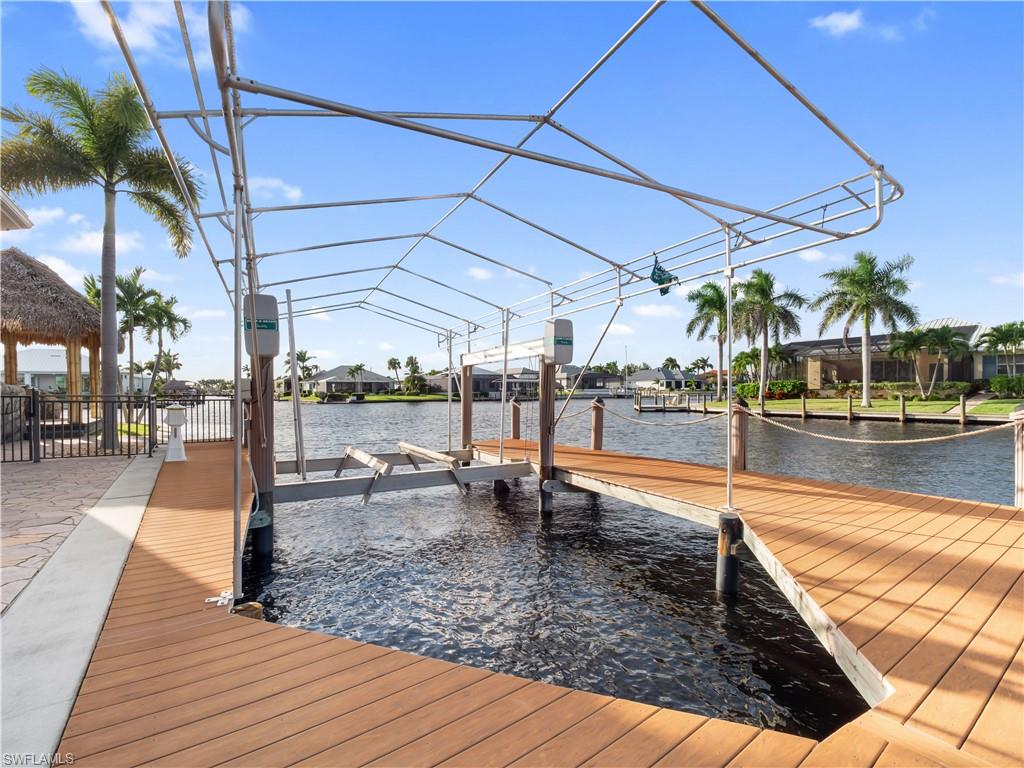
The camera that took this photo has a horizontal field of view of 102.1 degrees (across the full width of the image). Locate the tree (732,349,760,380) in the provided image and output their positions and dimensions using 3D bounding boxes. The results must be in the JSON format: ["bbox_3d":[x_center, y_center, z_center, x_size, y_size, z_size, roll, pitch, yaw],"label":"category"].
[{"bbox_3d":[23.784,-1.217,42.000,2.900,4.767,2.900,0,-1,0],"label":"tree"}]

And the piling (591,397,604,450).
[{"bbox_3d":[1.958,0.907,9.450,0.260,1.221,0.260,0,-1,12],"label":"piling"}]

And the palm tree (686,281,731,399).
[{"bbox_3d":[20.050,-4.282,41.000,6.000,11.931,6.000,0,-1,0],"label":"palm tree"}]

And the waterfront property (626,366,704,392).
[{"bbox_3d":[39.773,-1.304,108.000,15.000,6.259,14.000,1,-1,-38],"label":"waterfront property"}]

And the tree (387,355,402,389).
[{"bbox_3d":[-24.686,-1.943,87.000,3.000,7.458,3.000,0,-1,-16],"label":"tree"}]

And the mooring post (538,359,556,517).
[{"bbox_3d":[0.630,0.941,7.350,0.290,2.787,0.290,0,-1,0],"label":"mooring post"}]

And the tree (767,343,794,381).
[{"bbox_3d":[27.233,-1.623,42.000,2.900,5.173,2.900,0,-1,0],"label":"tree"}]

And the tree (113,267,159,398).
[{"bbox_3d":[-15.477,-1.601,17.000,1.750,6.445,1.750,1,-1,-42],"label":"tree"}]

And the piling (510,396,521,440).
[{"bbox_3d":[0.109,0.958,11.550,0.260,1.191,0.260,0,-1,1],"label":"piling"}]

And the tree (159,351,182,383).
[{"bbox_3d":[-52.934,-1.546,64.000,3.200,7.264,3.200,1,-1,-40],"label":"tree"}]

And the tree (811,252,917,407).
[{"bbox_3d":[26.738,-4.127,31.500,8.000,11.753,7.800,0,-1,0],"label":"tree"}]

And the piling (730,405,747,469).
[{"bbox_3d":[3.856,0.885,7.050,0.280,1.209,0.280,0,-1,0],"label":"piling"}]

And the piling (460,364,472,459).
[{"bbox_3d":[-1.143,0.866,10.400,0.280,2.813,0.280,0,-1,0],"label":"piling"}]

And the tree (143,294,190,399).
[{"bbox_3d":[-14.225,-1.026,17.000,1.650,5.296,1.650,1,-1,-40],"label":"tree"}]

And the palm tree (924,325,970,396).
[{"bbox_3d":[37.249,-1.843,35.500,2.900,6.172,2.900,1,-1,-44],"label":"palm tree"}]

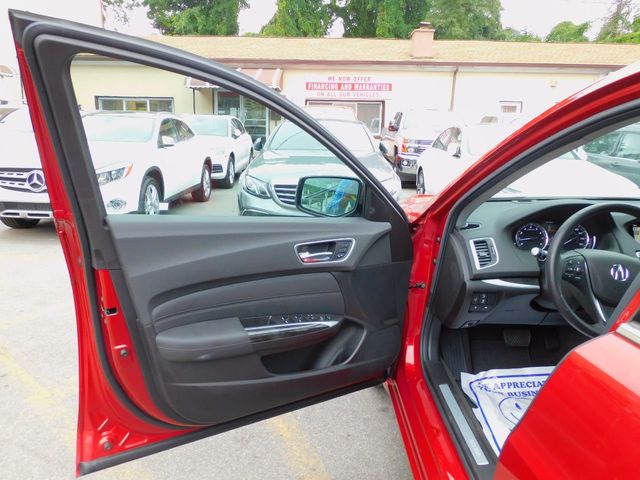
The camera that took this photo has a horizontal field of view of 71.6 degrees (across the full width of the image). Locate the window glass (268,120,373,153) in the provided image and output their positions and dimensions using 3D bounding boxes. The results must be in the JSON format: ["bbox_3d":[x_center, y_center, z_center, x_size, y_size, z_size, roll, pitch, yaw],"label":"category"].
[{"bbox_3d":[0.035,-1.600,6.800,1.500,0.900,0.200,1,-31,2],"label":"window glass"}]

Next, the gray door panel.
[{"bbox_3d":[-0.088,0.218,1.325,0.940,0.640,0.150,-6,14,-28],"label":"gray door panel"}]

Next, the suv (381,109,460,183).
[{"bbox_3d":[2.800,-2.576,12.500,2.000,1.900,5.200,1,13,2],"label":"suv"}]

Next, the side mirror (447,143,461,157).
[{"bbox_3d":[1.911,-1.295,6.350,0.220,0.180,0.150,0,13,-5],"label":"side mirror"}]

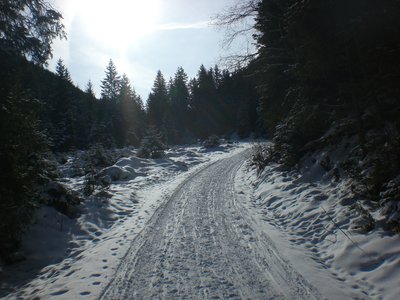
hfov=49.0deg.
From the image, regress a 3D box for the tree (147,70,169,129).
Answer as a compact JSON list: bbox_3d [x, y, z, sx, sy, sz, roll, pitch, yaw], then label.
[{"bbox_3d":[-5.800,-5.600,60.000,3.400,10.400,3.400,0,0,0],"label":"tree"}]

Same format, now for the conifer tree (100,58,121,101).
[{"bbox_3d":[-11.600,-6.000,57.000,3.400,11.600,3.400,0,0,0],"label":"conifer tree"}]

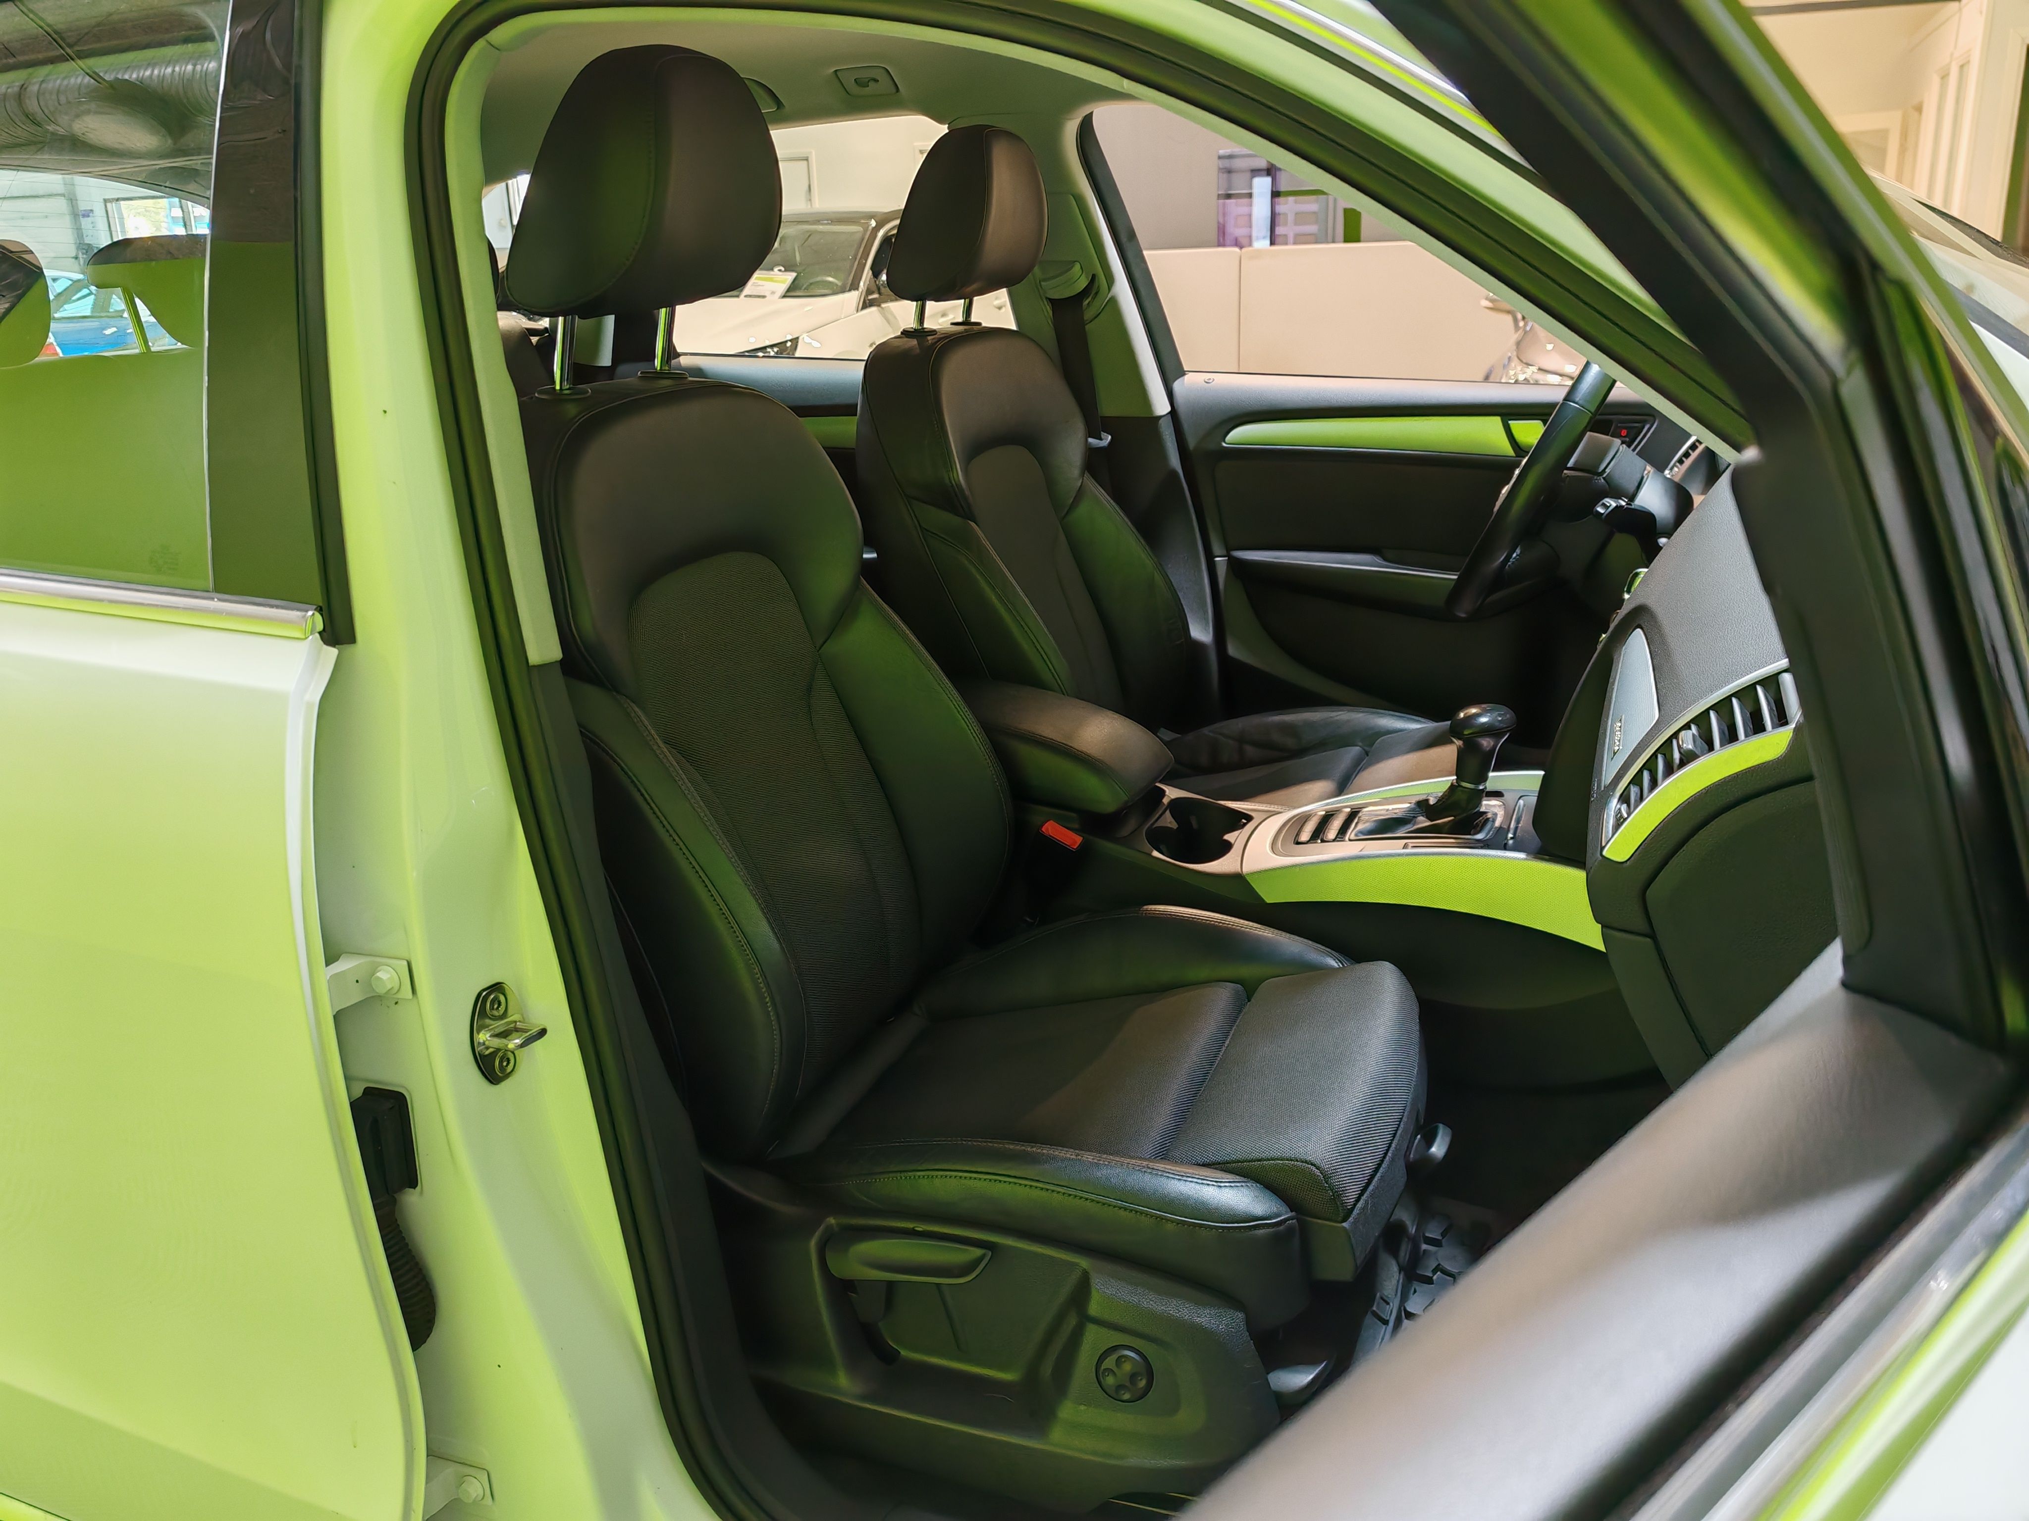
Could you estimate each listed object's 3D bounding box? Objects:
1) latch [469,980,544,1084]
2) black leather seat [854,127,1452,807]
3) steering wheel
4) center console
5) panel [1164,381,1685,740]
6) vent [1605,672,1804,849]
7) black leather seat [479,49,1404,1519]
[{"bbox_3d":[-0.336,0.182,1.054,0.034,0.064,0.040,9,21,30],"label":"latch"},{"bbox_3d":[0.232,-0.240,2.044,0.800,1.120,0.550,6,20,20],"label":"black leather seat"},{"bbox_3d":[0.630,-0.325,1.854,0.110,0.375,0.375,28,26,11],"label":"steering wheel"},{"bbox_3d":[0.242,0.114,1.744,0.870,0.410,0.280,6,20,20],"label":"center console"},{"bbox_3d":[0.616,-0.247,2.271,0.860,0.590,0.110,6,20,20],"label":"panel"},{"bbox_3d":[0.396,-0.004,0.921,0.050,0.130,0.150,37,27,7],"label":"vent"},{"bbox_3d":[-0.031,-0.023,1.388,0.800,1.120,0.550,6,20,20],"label":"black leather seat"}]

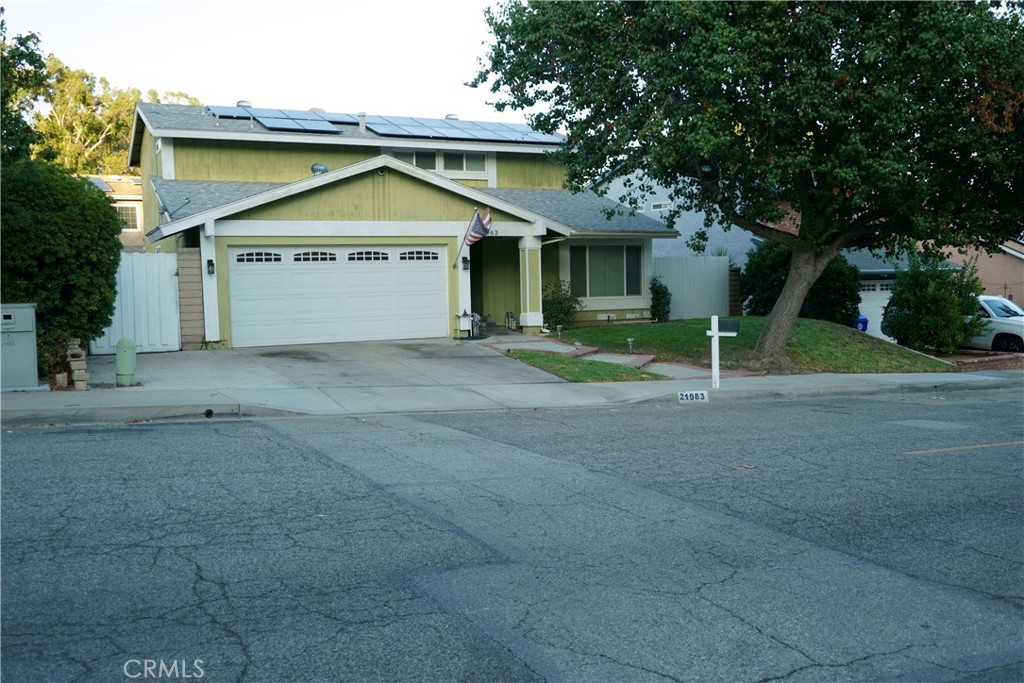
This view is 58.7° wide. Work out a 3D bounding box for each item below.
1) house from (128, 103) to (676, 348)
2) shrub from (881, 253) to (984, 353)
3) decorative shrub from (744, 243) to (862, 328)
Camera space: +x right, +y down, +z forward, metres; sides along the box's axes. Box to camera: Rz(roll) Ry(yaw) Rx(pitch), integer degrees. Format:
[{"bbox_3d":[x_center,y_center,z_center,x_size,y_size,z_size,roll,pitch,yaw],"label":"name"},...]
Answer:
[{"bbox_3d":[-3.767,-3.639,25.925,13.000,6.400,11.800,-3,5,-26],"label":"house"},{"bbox_3d":[10.163,-0.918,22.000,2.350,2.350,2.350,-3,5,-26],"label":"shrub"},{"bbox_3d":[8.269,-1.571,26.000,2.900,2.600,3.400,-3,5,-26],"label":"decorative shrub"}]

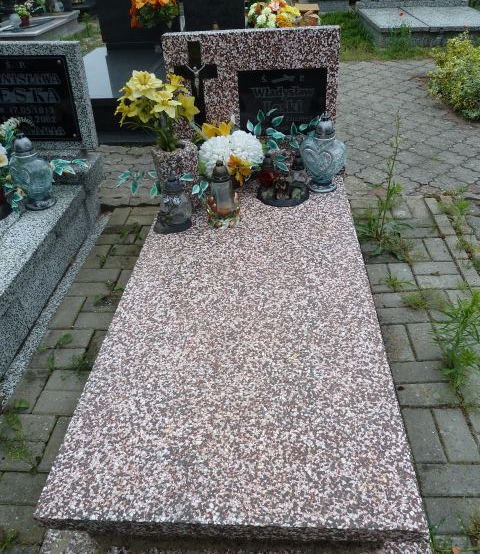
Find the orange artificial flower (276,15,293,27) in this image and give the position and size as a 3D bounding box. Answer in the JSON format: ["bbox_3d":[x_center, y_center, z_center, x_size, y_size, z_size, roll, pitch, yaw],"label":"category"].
[{"bbox_3d":[0.433,-2.488,4.500,0.140,0.110,0.100,0,38,5],"label":"orange artificial flower"}]

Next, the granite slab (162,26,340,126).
[{"bbox_3d":[0.061,-0.865,2.209,0.775,0.566,0.075,0,38,5],"label":"granite slab"}]

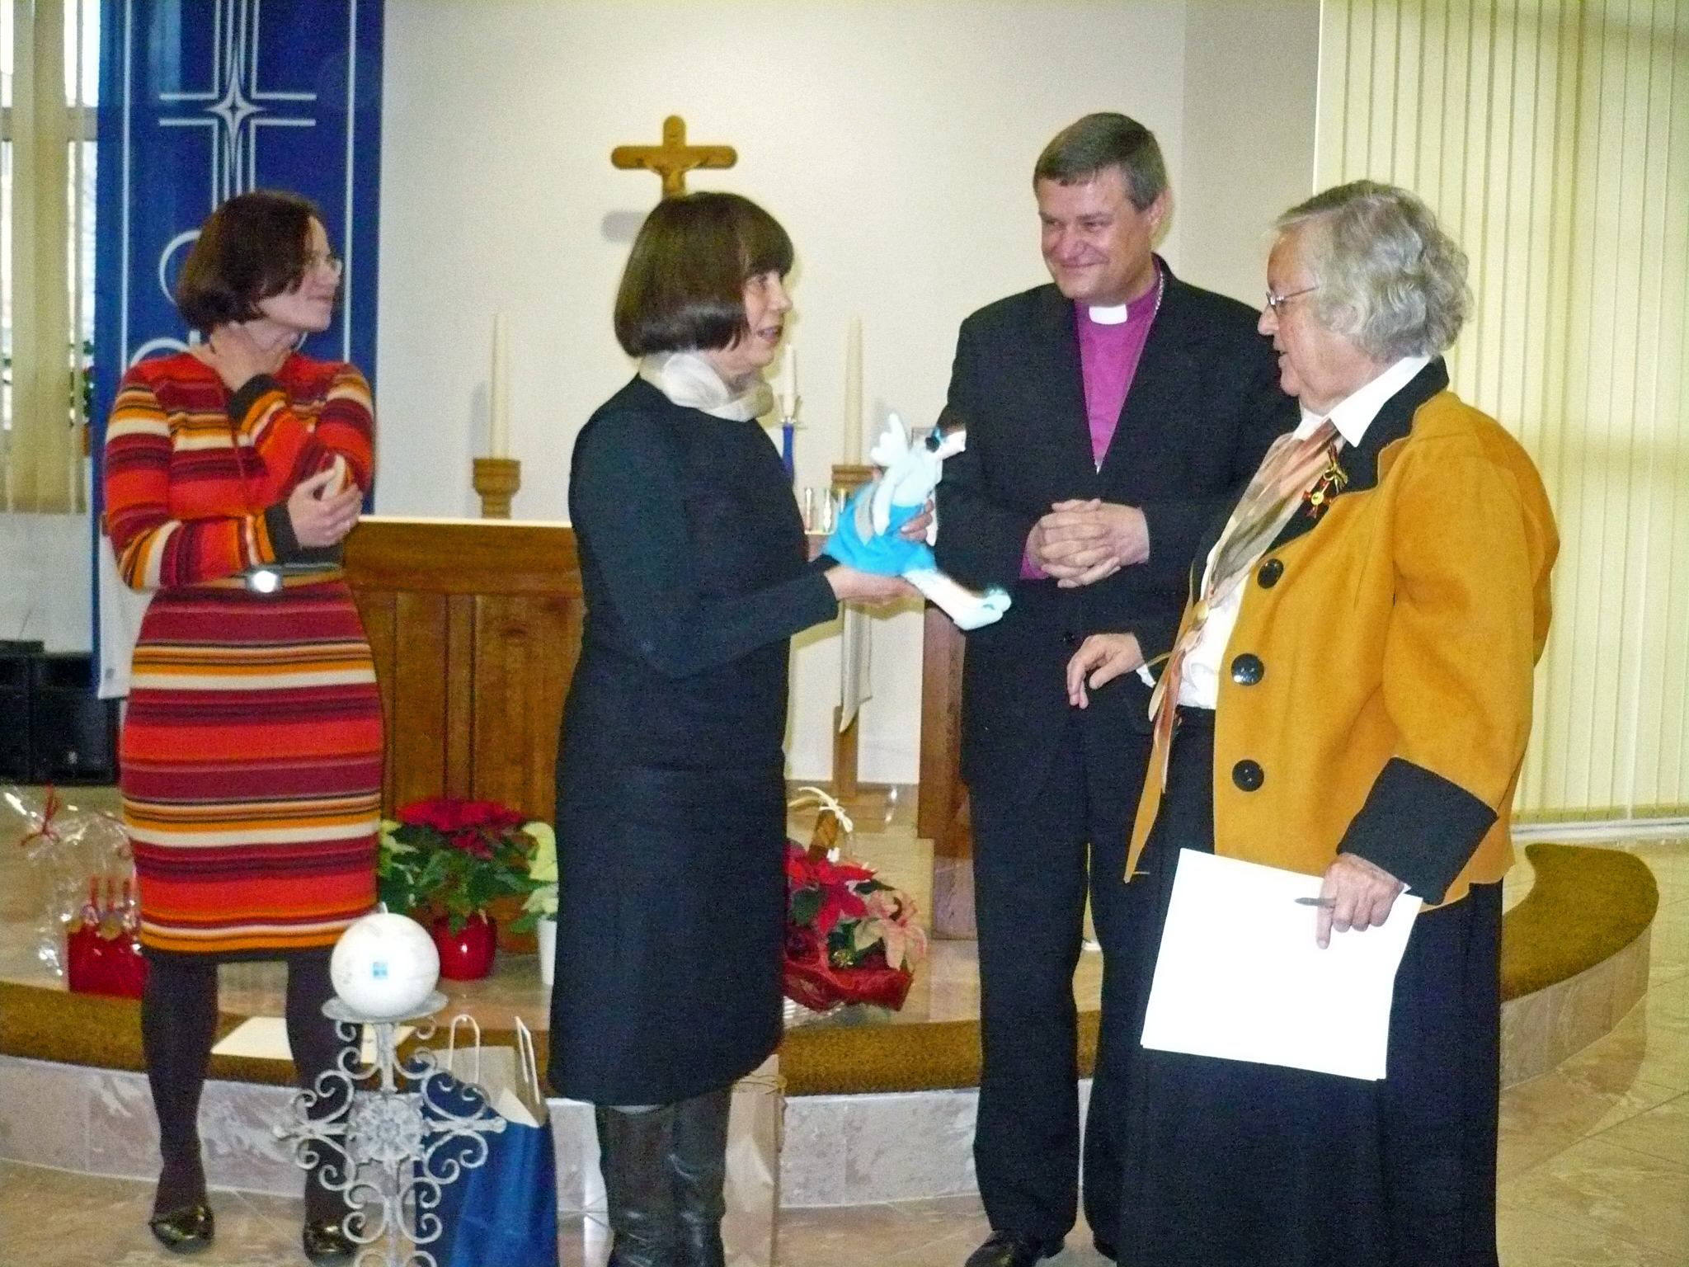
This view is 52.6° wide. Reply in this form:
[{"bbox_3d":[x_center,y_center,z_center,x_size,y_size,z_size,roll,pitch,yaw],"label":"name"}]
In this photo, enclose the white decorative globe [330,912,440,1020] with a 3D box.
[{"bbox_3d":[-0.565,0.409,2.100,0.134,0.134,0.134,2,4,0],"label":"white decorative globe"}]

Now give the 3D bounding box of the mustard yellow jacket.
[{"bbox_3d":[0.629,-0.001,2.140,0.410,0.650,0.500,-1,4,-31],"label":"mustard yellow jacket"}]

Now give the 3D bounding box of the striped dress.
[{"bbox_3d":[-0.929,0.025,2.640,0.430,0.920,0.320,1,4,-16],"label":"striped dress"}]

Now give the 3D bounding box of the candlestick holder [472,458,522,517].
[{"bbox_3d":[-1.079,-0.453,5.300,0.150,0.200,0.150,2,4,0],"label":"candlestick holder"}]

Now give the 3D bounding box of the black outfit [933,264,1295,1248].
[{"bbox_3d":[0.422,0.185,2.700,0.570,1.540,0.390,3,4,16],"label":"black outfit"}]

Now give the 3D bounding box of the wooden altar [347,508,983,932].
[{"bbox_3d":[-0.600,0.210,4.100,1.500,0.950,0.700,2,4,3],"label":"wooden altar"}]

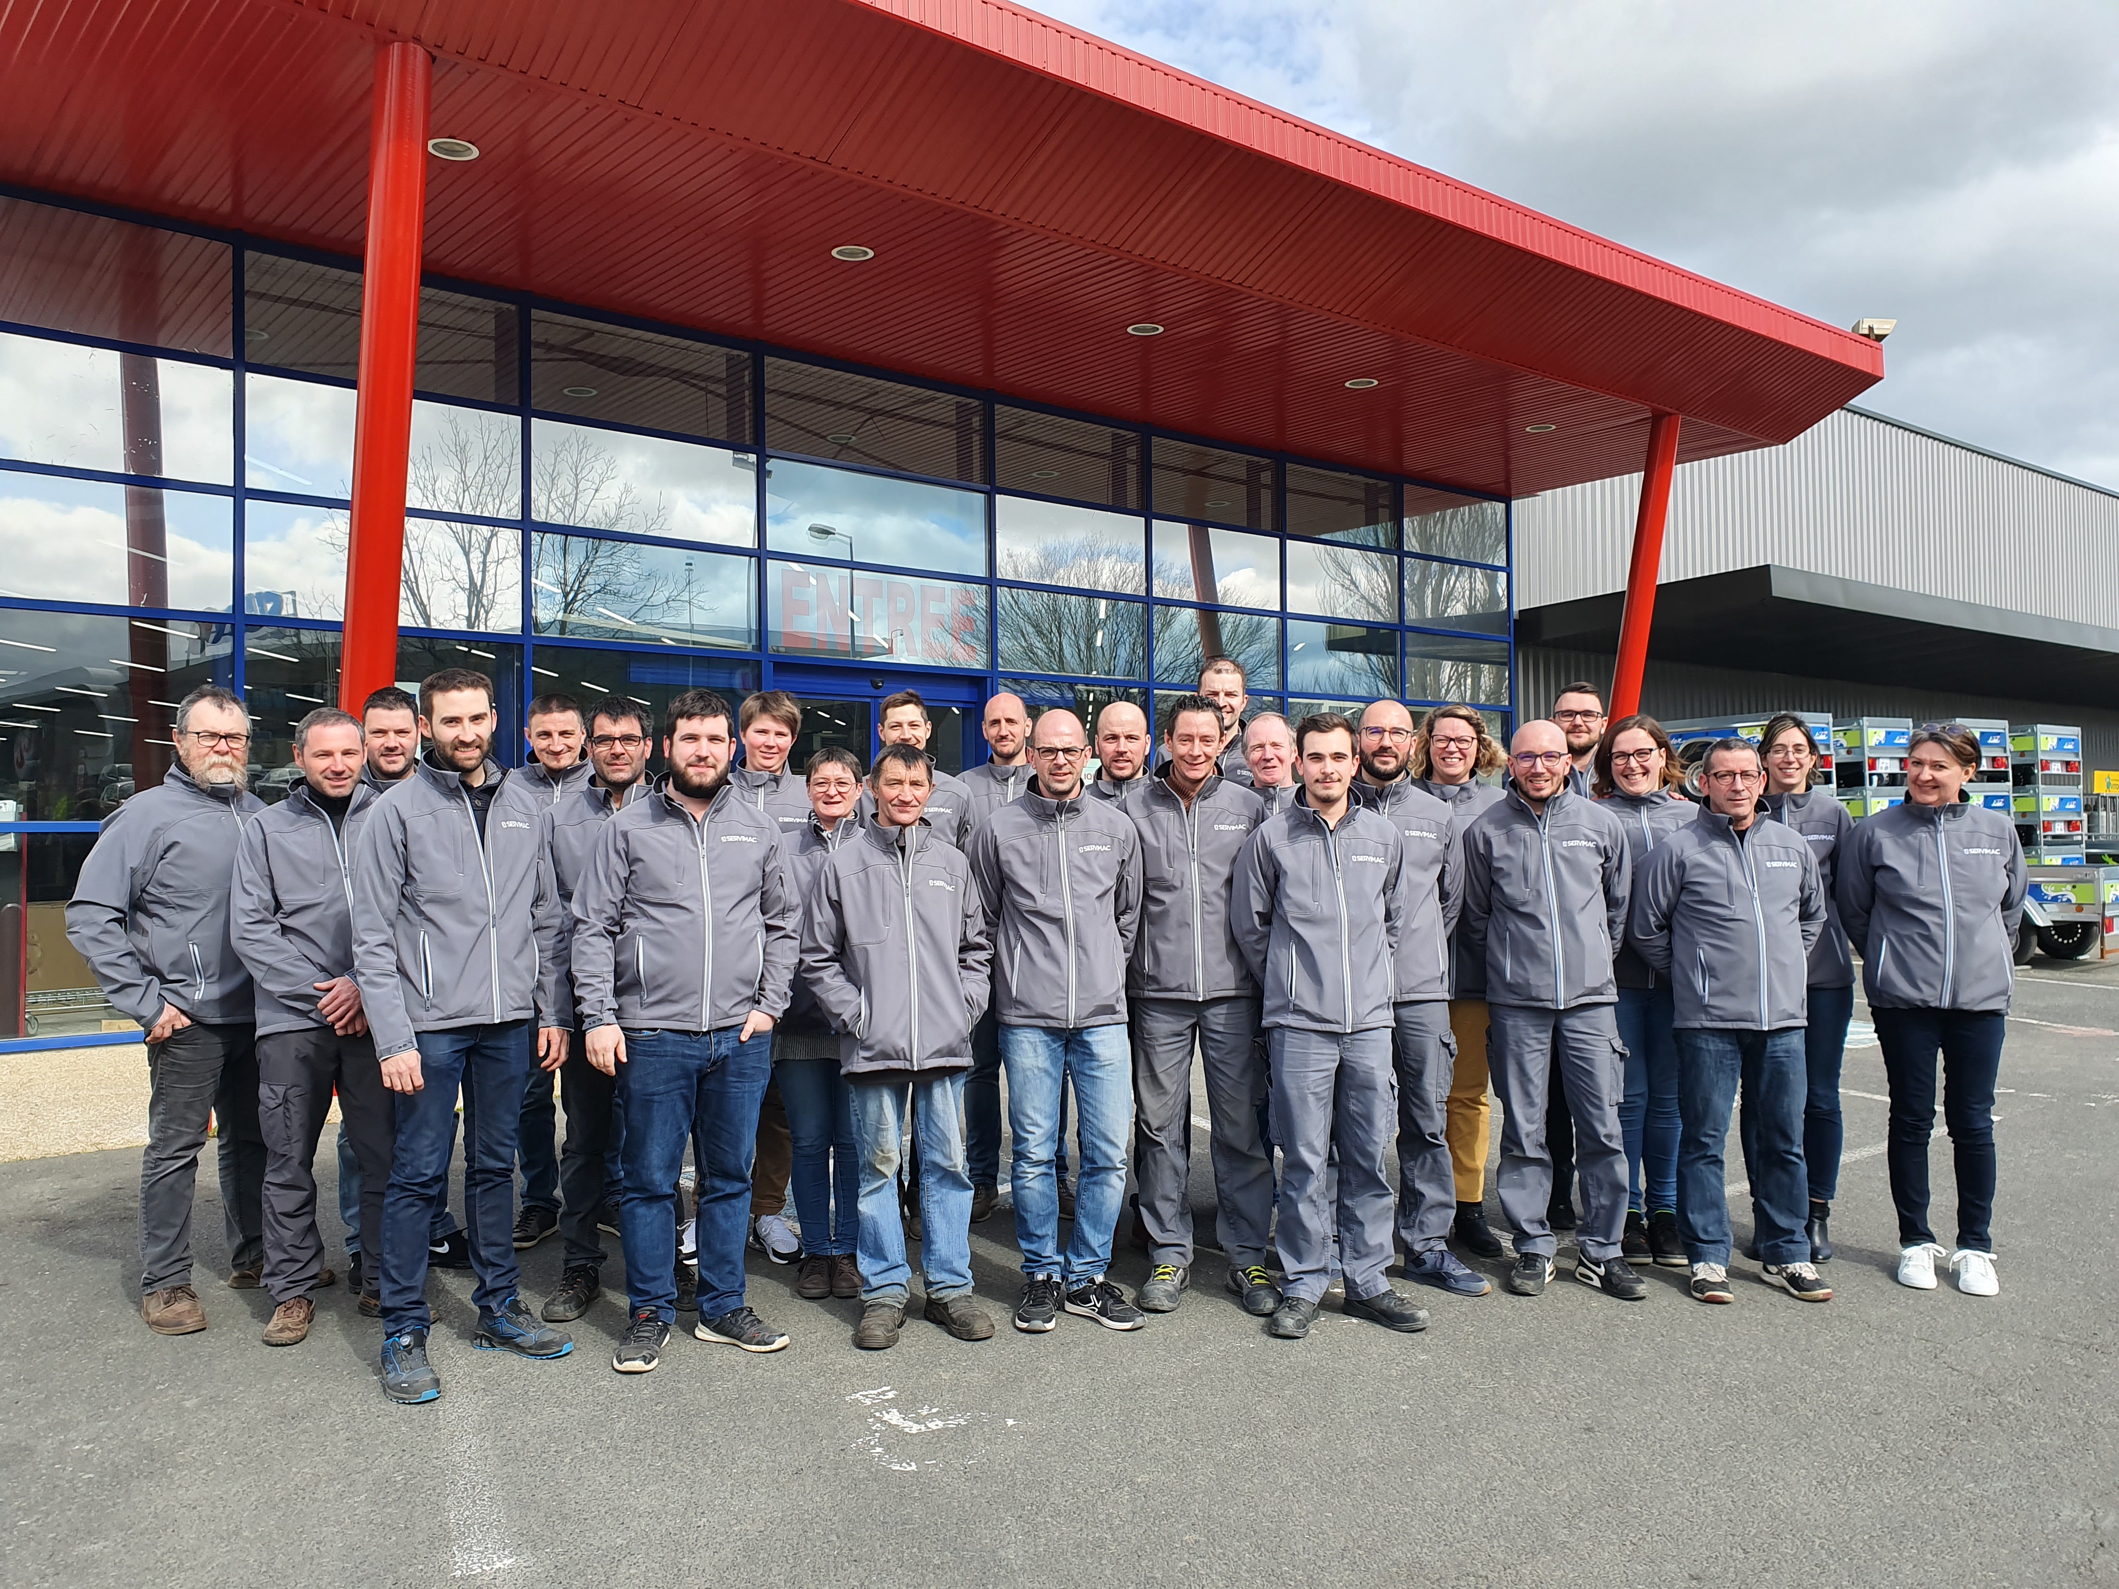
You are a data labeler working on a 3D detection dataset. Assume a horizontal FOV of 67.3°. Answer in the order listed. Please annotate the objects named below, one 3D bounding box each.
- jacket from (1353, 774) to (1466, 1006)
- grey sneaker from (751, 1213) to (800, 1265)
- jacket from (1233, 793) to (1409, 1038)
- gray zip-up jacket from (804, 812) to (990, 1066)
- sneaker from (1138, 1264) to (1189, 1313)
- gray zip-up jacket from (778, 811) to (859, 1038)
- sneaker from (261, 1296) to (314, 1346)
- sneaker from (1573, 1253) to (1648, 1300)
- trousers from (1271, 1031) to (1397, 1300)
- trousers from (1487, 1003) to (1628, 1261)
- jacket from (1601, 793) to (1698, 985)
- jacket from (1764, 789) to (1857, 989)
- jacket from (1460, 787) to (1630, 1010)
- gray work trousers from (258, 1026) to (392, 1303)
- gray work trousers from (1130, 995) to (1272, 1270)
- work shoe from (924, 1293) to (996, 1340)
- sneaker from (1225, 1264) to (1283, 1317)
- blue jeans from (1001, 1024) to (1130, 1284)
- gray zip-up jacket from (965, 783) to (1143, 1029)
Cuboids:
[{"bbox_3d":[1.006,0.294,4.920,0.520,0.710,0.350,-1,-1,3],"label":"jacket"},{"bbox_3d":[-0.899,1.417,5.109,0.098,0.110,0.265,0,-2,-26],"label":"grey sneaker"},{"bbox_3d":[0.724,0.321,4.477,0.480,0.680,0.340,0,-1,-9],"label":"jacket"},{"bbox_3d":[-0.457,0.403,4.427,0.530,0.720,0.360,0,-1,-9],"label":"gray zip-up jacket"},{"bbox_3d":[0.326,1.475,4.822,0.112,0.110,0.298,-1,-2,21],"label":"sneaker"},{"bbox_3d":[-0.730,0.413,5.020,0.500,0.720,0.290,0,-2,-8],"label":"gray zip-up jacket"},{"bbox_3d":[-2.133,1.428,4.425,0.108,0.120,0.285,0,-2,-20],"label":"sneaker"},{"bbox_3d":[1.658,1.436,4.821,0.105,0.110,0.275,0,-2,-15],"label":"sneaker"},{"bbox_3d":[0.786,1.007,4.620,0.380,0.900,0.310,-1,-1,-5],"label":"trousers"},{"bbox_3d":[1.552,0.969,4.972,0.440,0.960,0.290,-1,-2,3],"label":"trousers"},{"bbox_3d":[1.887,0.297,5.060,0.500,0.650,0.300,-1,-1,15],"label":"jacket"},{"bbox_3d":[2.379,0.311,5.242,0.460,0.660,0.280,-1,-2,18],"label":"jacket"},{"bbox_3d":[1.462,0.311,4.790,0.480,0.660,0.290,-1,-2,12],"label":"jacket"},{"bbox_3d":[-2.094,1.001,4.559,0.385,0.870,0.300,0,-1,-36],"label":"gray work trousers"},{"bbox_3d":[0.414,0.955,4.719,0.420,0.870,0.300,-1,-1,3],"label":"gray work trousers"},{"bbox_3d":[-0.288,1.473,4.592,0.112,0.115,0.298,1,-2,-38],"label":"work shoe"},{"bbox_3d":[0.570,1.433,4.701,0.105,0.115,0.285,0,-2,-6],"label":"sneaker"},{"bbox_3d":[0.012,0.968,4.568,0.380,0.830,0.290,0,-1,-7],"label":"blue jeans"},{"bbox_3d":[-0.015,0.304,4.527,0.495,0.700,0.350,0,-1,-6],"label":"gray zip-up jacket"}]

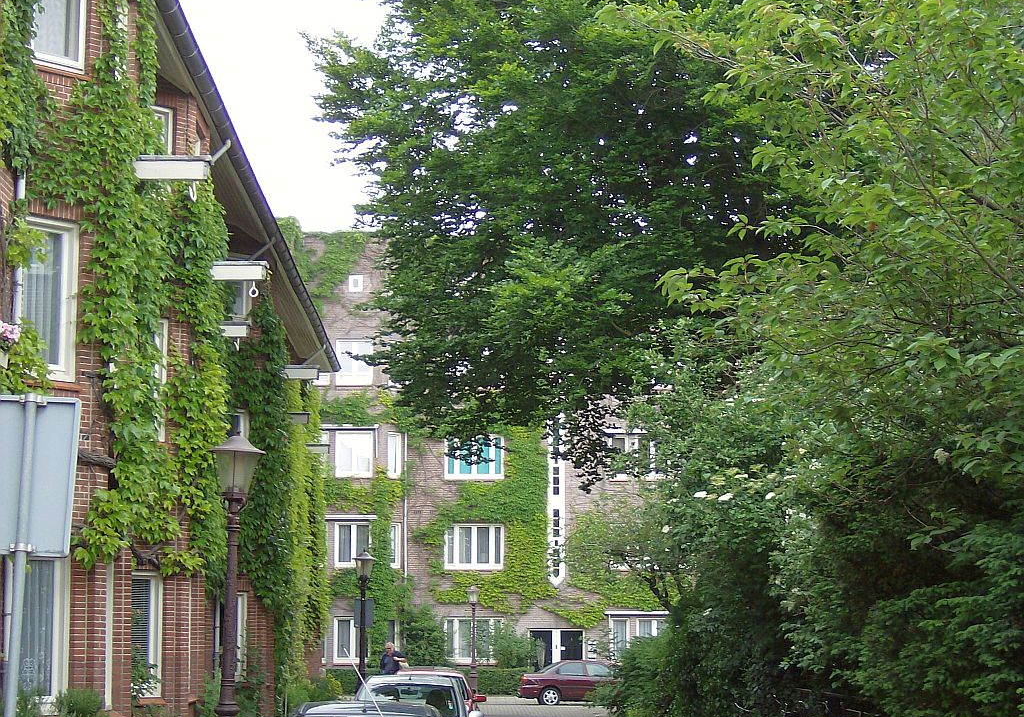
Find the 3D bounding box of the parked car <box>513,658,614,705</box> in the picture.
[{"bbox_3d":[2.450,10.065,64.223,4.480,1.420,1.740,0,-8,-2],"label":"parked car"}]

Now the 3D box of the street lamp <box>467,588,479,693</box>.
[{"bbox_3d":[-1.233,9.141,66.677,0.520,3.720,0.520,0,-8,0],"label":"street lamp"}]

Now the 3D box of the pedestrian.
[{"bbox_3d":[-2.342,6.483,40.491,0.580,1.770,0.420,-3,-9,20],"label":"pedestrian"}]

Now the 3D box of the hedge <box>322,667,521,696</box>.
[{"bbox_3d":[-2.838,11.087,70.643,7.200,1.000,0.900,0,-8,0],"label":"hedge"}]

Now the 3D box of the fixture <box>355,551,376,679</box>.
[{"bbox_3d":[-3.170,5.950,44.101,0.530,3.740,0.530,0,-8,0],"label":"fixture"}]

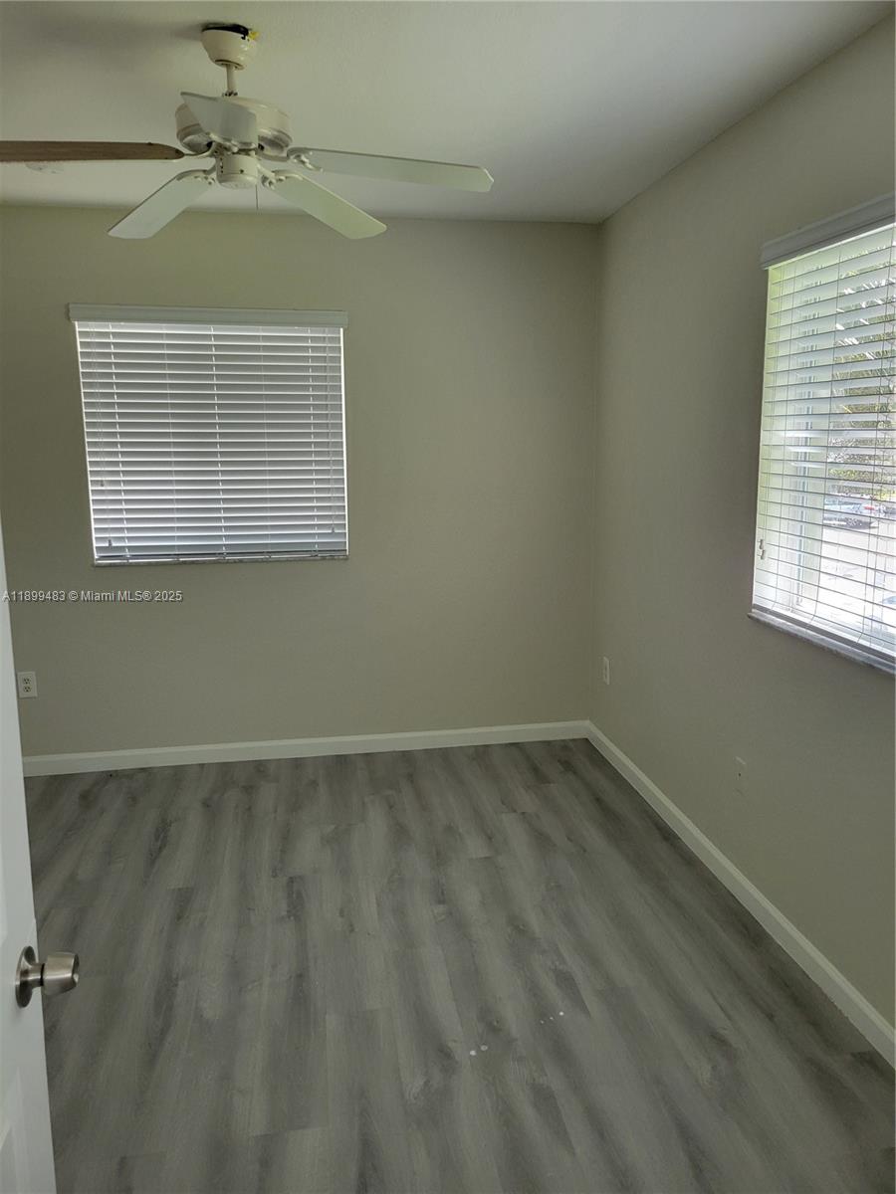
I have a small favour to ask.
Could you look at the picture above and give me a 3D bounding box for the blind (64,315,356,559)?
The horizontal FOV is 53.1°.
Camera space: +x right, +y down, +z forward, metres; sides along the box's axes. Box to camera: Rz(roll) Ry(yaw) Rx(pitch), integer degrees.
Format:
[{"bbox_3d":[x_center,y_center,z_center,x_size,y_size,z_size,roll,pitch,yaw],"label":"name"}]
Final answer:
[{"bbox_3d":[-1.008,-0.709,3.961,1.145,1.085,0.085,-2,11,-9],"label":"blind"}]

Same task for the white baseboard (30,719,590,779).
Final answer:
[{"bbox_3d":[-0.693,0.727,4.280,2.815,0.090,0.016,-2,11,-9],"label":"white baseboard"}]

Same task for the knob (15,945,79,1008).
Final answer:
[{"bbox_3d":[-0.449,0.429,1.020,0.058,0.064,0.064,-2,10,-7],"label":"knob"}]

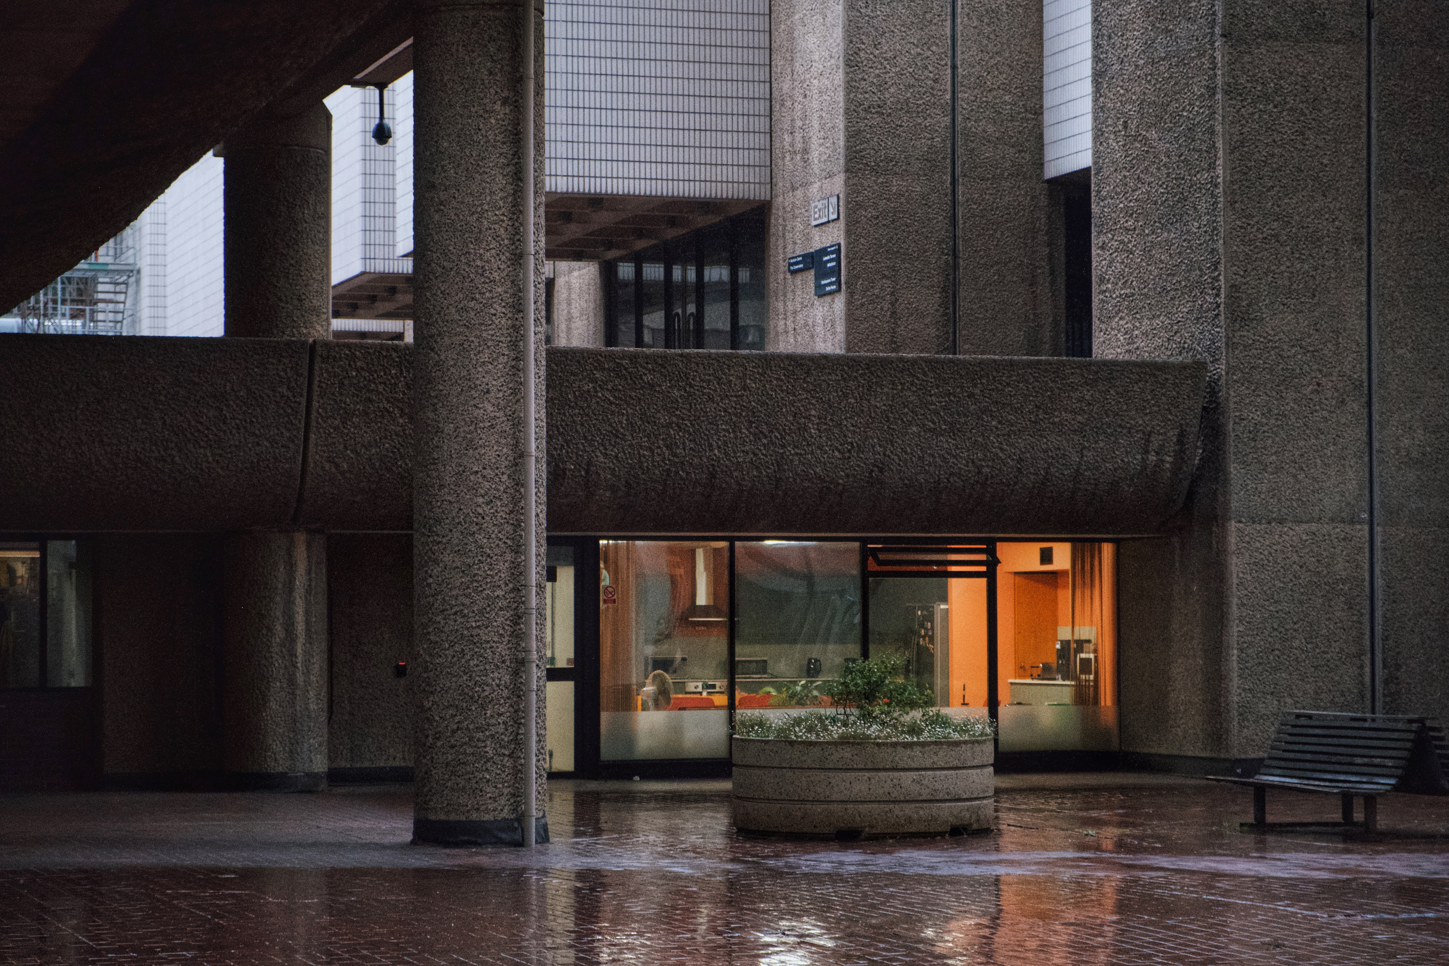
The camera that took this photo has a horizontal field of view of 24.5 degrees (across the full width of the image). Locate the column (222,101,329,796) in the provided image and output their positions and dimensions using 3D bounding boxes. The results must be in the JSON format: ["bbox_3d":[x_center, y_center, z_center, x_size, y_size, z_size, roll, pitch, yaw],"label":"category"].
[{"bbox_3d":[-4.144,-0.352,31.023,1.005,6.333,1.005,1,-2,-18],"label":"column"}]

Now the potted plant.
[{"bbox_3d":[1.032,1.931,24.827,1.955,1.268,1.955,0,-2,0],"label":"potted plant"}]

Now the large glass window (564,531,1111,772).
[{"bbox_3d":[1.313,1.724,33.810,5.850,2.300,0.150,1,-2,-18],"label":"large glass window"}]

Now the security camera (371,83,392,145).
[{"bbox_3d":[-3.081,-3.310,30.000,0.185,0.559,0.185,1,-2,-18],"label":"security camera"}]

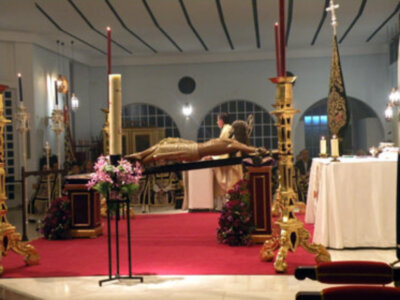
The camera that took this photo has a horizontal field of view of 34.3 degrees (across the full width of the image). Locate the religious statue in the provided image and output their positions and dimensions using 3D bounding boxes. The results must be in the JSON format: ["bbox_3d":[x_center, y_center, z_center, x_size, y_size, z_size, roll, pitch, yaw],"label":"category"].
[{"bbox_3d":[-0.040,-0.100,8.150,1.750,0.400,1.400,-8,-1,9],"label":"religious statue"}]

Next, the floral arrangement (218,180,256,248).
[{"bbox_3d":[0.420,0.715,7.650,0.450,0.780,0.420,-1,0,7],"label":"floral arrangement"}]

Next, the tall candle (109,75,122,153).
[{"bbox_3d":[-0.738,-0.311,5.650,0.108,0.700,0.108,-1,0,7],"label":"tall candle"}]

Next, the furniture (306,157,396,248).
[{"bbox_3d":[2.080,0.590,8.020,1.200,0.940,2.100,-1,0,8],"label":"furniture"}]

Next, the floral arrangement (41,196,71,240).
[{"bbox_3d":[-1.880,0.875,8.450,0.370,0.550,0.370,-1,0,7],"label":"floral arrangement"}]

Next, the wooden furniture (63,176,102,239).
[{"bbox_3d":[-1.521,0.771,8.450,0.440,0.740,0.440,-1,0,7],"label":"wooden furniture"}]

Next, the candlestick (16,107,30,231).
[{"bbox_3d":[-3.100,0.238,11.400,0.230,2.150,0.230,-3,1,-9],"label":"candlestick"}]

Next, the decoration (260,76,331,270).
[{"bbox_3d":[0.861,0.216,6.120,0.640,1.760,0.600,-1,0,7],"label":"decoration"}]

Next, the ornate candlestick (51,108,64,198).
[{"bbox_3d":[-2.179,0.240,10.000,0.200,1.800,0.200,-1,0,7],"label":"ornate candlestick"}]

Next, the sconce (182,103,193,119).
[{"bbox_3d":[-0.288,-0.912,14.900,0.230,0.370,0.240,-1,0,7],"label":"sconce"}]

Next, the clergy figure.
[{"bbox_3d":[0.493,0.212,11.600,0.560,1.740,0.600,-1,0,8],"label":"clergy figure"}]

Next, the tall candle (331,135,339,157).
[{"bbox_3d":[1.580,-0.048,7.600,0.090,0.245,0.090,-1,0,7],"label":"tall candle"}]

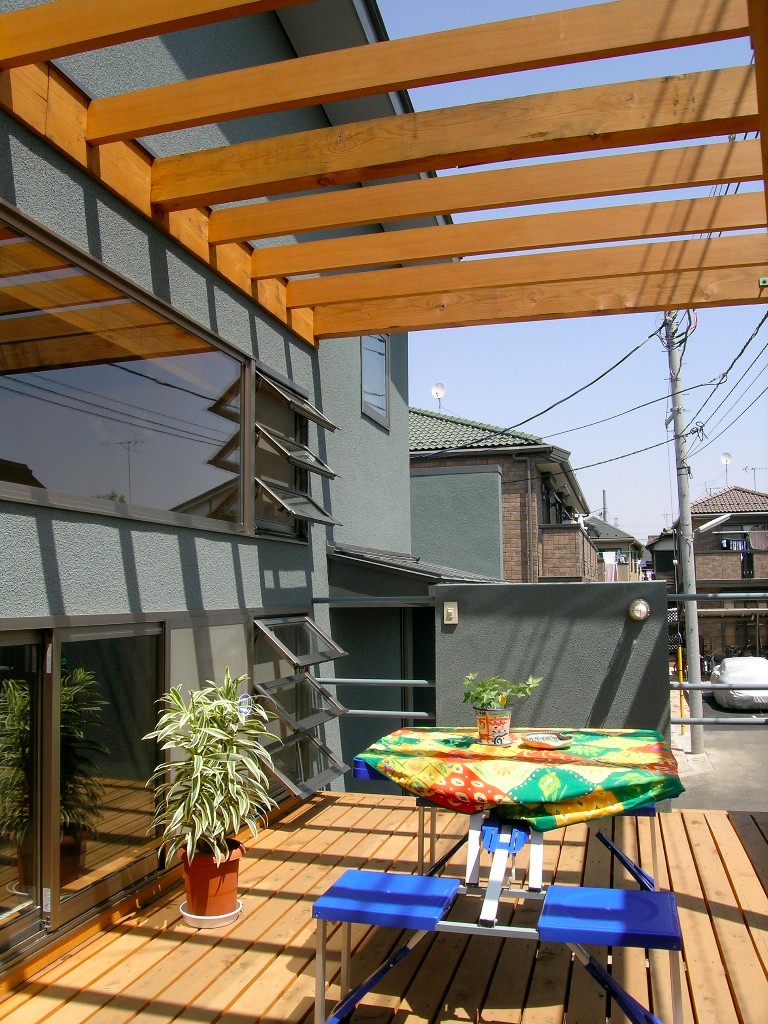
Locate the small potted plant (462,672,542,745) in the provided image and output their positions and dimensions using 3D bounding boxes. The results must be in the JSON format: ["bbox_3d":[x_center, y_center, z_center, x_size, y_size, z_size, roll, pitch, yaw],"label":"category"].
[{"bbox_3d":[0.374,0.624,2.641,0.249,0.210,0.190,-2,-6,7],"label":"small potted plant"}]

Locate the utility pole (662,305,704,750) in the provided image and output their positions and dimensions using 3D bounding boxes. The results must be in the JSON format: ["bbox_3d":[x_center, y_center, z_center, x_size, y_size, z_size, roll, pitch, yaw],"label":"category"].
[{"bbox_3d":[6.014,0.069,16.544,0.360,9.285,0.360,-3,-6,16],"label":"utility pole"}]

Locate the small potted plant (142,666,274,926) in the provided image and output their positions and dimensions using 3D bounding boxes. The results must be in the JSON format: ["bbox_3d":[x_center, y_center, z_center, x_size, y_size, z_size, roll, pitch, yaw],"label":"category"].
[{"bbox_3d":[-0.630,1.020,3.037,0.469,0.873,0.432,0,-6,-12],"label":"small potted plant"}]

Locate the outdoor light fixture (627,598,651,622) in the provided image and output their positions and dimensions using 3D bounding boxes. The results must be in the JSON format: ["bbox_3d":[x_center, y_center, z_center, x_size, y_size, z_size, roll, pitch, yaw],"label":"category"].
[{"bbox_3d":[1.342,0.516,4.359,0.120,0.120,0.125,-3,-6,16],"label":"outdoor light fixture"}]

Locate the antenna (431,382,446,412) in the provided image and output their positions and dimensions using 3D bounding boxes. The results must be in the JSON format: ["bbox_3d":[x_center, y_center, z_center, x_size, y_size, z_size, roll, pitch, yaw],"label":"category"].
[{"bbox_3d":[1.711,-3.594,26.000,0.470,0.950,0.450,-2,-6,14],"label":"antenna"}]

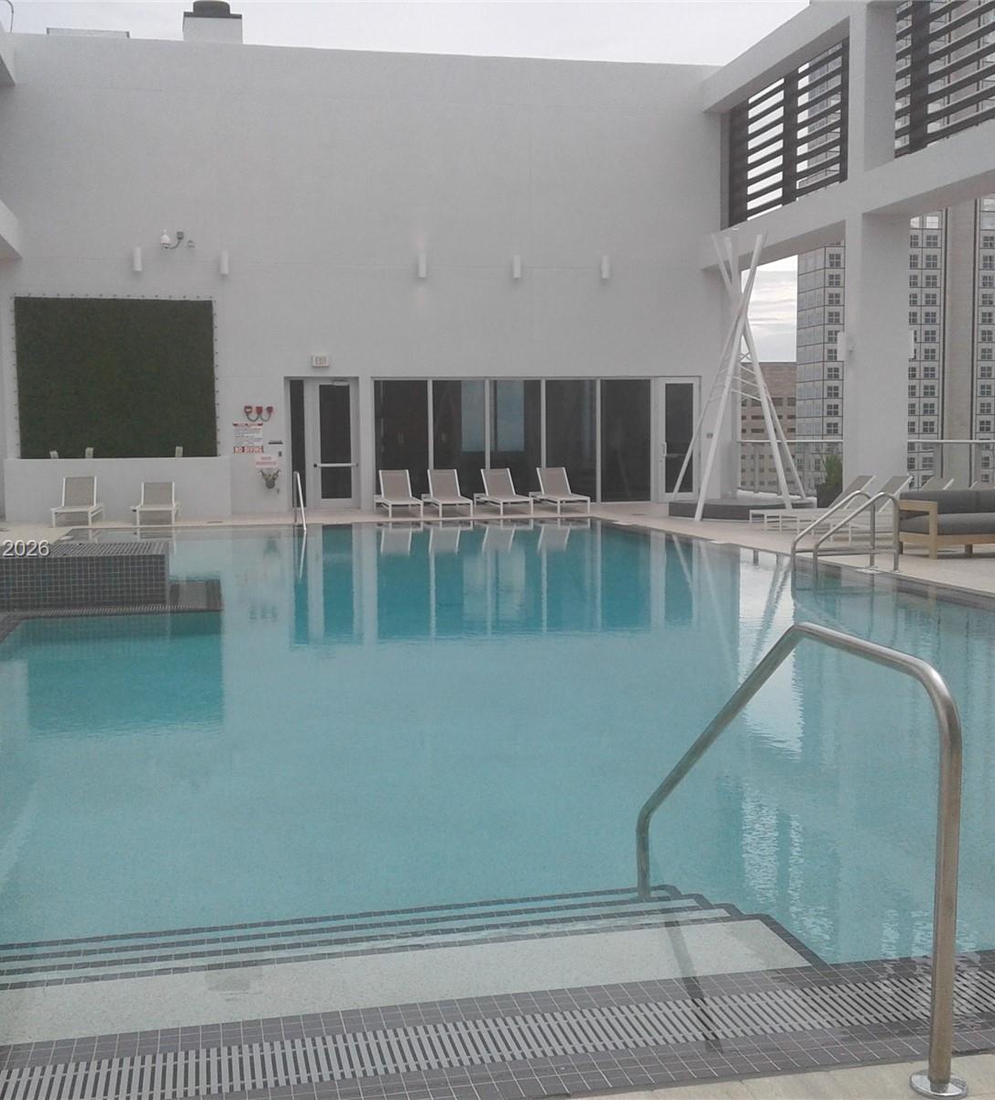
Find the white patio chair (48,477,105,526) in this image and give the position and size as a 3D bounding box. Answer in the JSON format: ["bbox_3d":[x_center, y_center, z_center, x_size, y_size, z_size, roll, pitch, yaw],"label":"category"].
[{"bbox_3d":[-7.630,-0.885,25.418,0.700,0.840,1.950,-1,5,-10],"label":"white patio chair"}]

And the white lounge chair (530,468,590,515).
[{"bbox_3d":[1.209,-1.165,27.265,0.630,0.820,2.000,-2,5,-13],"label":"white lounge chair"}]

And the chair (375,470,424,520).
[{"bbox_3d":[-1.913,-1.105,27.246,0.700,0.870,1.950,-2,5,-12],"label":"chair"}]

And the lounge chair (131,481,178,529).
[{"bbox_3d":[-6.260,-0.868,25.715,0.700,0.730,1.950,-2,5,-12],"label":"lounge chair"}]

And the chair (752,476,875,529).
[{"bbox_3d":[4.955,-0.775,21.971,1.930,0.800,0.630,-2,5,-13],"label":"chair"}]

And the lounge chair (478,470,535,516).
[{"bbox_3d":[0.150,-1.155,27.608,0.700,0.870,1.950,-2,5,-14],"label":"lounge chair"}]

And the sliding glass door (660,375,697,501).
[{"bbox_3d":[3.926,-2.388,30.302,0.980,2.680,0.100,-2,5,-12],"label":"sliding glass door"}]

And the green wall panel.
[{"bbox_3d":[-7.363,-3.317,27.112,3.700,3.058,0.100,-2,5,-12],"label":"green wall panel"}]

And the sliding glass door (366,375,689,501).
[{"bbox_3d":[0.544,-2.289,29.577,6.450,2.700,0.120,-2,5,-12],"label":"sliding glass door"}]

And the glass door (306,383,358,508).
[{"bbox_3d":[-3.375,-2.167,28.736,1.020,2.670,0.100,-2,5,-12],"label":"glass door"}]

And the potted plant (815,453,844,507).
[{"bbox_3d":[5.833,-1.058,23.713,0.600,1.188,0.600,-2,5,-12],"label":"potted plant"}]

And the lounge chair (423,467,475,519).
[{"bbox_3d":[-0.952,-1.100,26.852,0.630,0.820,2.000,-2,5,-12],"label":"lounge chair"}]

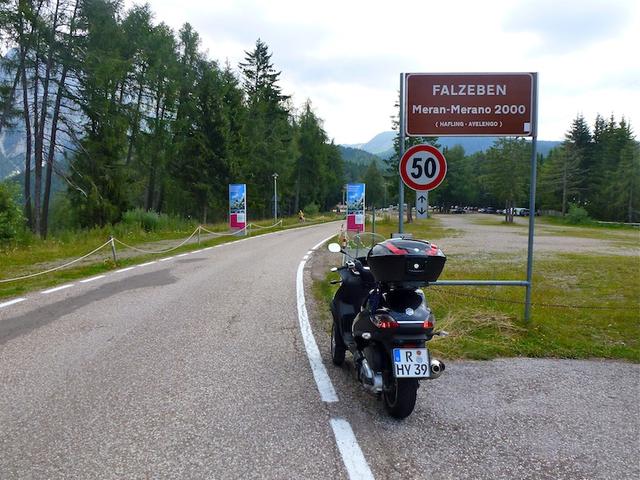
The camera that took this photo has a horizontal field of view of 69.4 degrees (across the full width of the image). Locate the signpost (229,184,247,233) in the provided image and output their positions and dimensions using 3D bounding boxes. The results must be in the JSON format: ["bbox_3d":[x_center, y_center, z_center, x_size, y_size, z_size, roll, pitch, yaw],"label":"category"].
[{"bbox_3d":[-4.020,-1.465,22.659,0.820,2.500,0.200,1,5,11],"label":"signpost"}]

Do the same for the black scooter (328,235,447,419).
[{"bbox_3d":[0.470,0.623,4.120,0.780,1.380,2.080,-1,3,-10],"label":"black scooter"}]

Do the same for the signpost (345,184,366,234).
[{"bbox_3d":[1.700,-1.335,21.566,0.820,2.500,0.200,1,5,11],"label":"signpost"}]

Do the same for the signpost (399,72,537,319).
[{"bbox_3d":[1.855,-0.507,5.908,1.710,3.190,0.150,0,5,3],"label":"signpost"}]

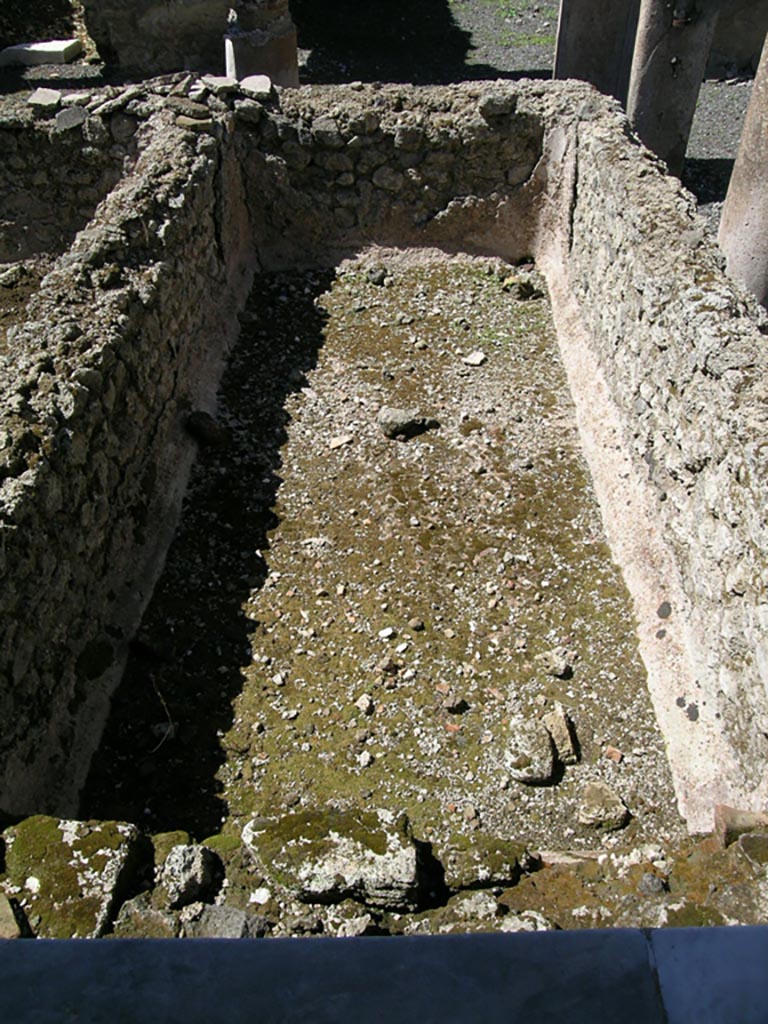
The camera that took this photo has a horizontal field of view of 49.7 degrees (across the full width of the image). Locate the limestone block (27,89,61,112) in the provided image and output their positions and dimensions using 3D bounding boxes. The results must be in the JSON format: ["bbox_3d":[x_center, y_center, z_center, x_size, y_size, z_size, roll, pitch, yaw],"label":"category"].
[{"bbox_3d":[-1.601,-1.935,3.900,0.120,0.080,0.140,0,40,0],"label":"limestone block"}]

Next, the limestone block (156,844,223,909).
[{"bbox_3d":[-0.276,0.519,1.180,0.080,0.073,0.064,0,40,0],"label":"limestone block"}]

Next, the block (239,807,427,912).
[{"bbox_3d":[-0.072,0.495,1.180,0.238,0.100,0.108,-2,40,-2],"label":"block"}]

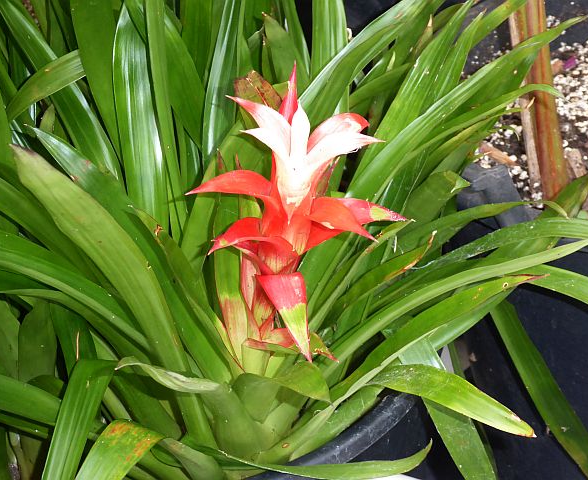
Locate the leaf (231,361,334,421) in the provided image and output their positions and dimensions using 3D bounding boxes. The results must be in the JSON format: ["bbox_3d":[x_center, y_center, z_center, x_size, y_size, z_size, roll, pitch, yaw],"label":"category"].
[{"bbox_3d":[-0.007,0.088,1.235,0.054,0.034,0.032,0,33,0],"label":"leaf"}]

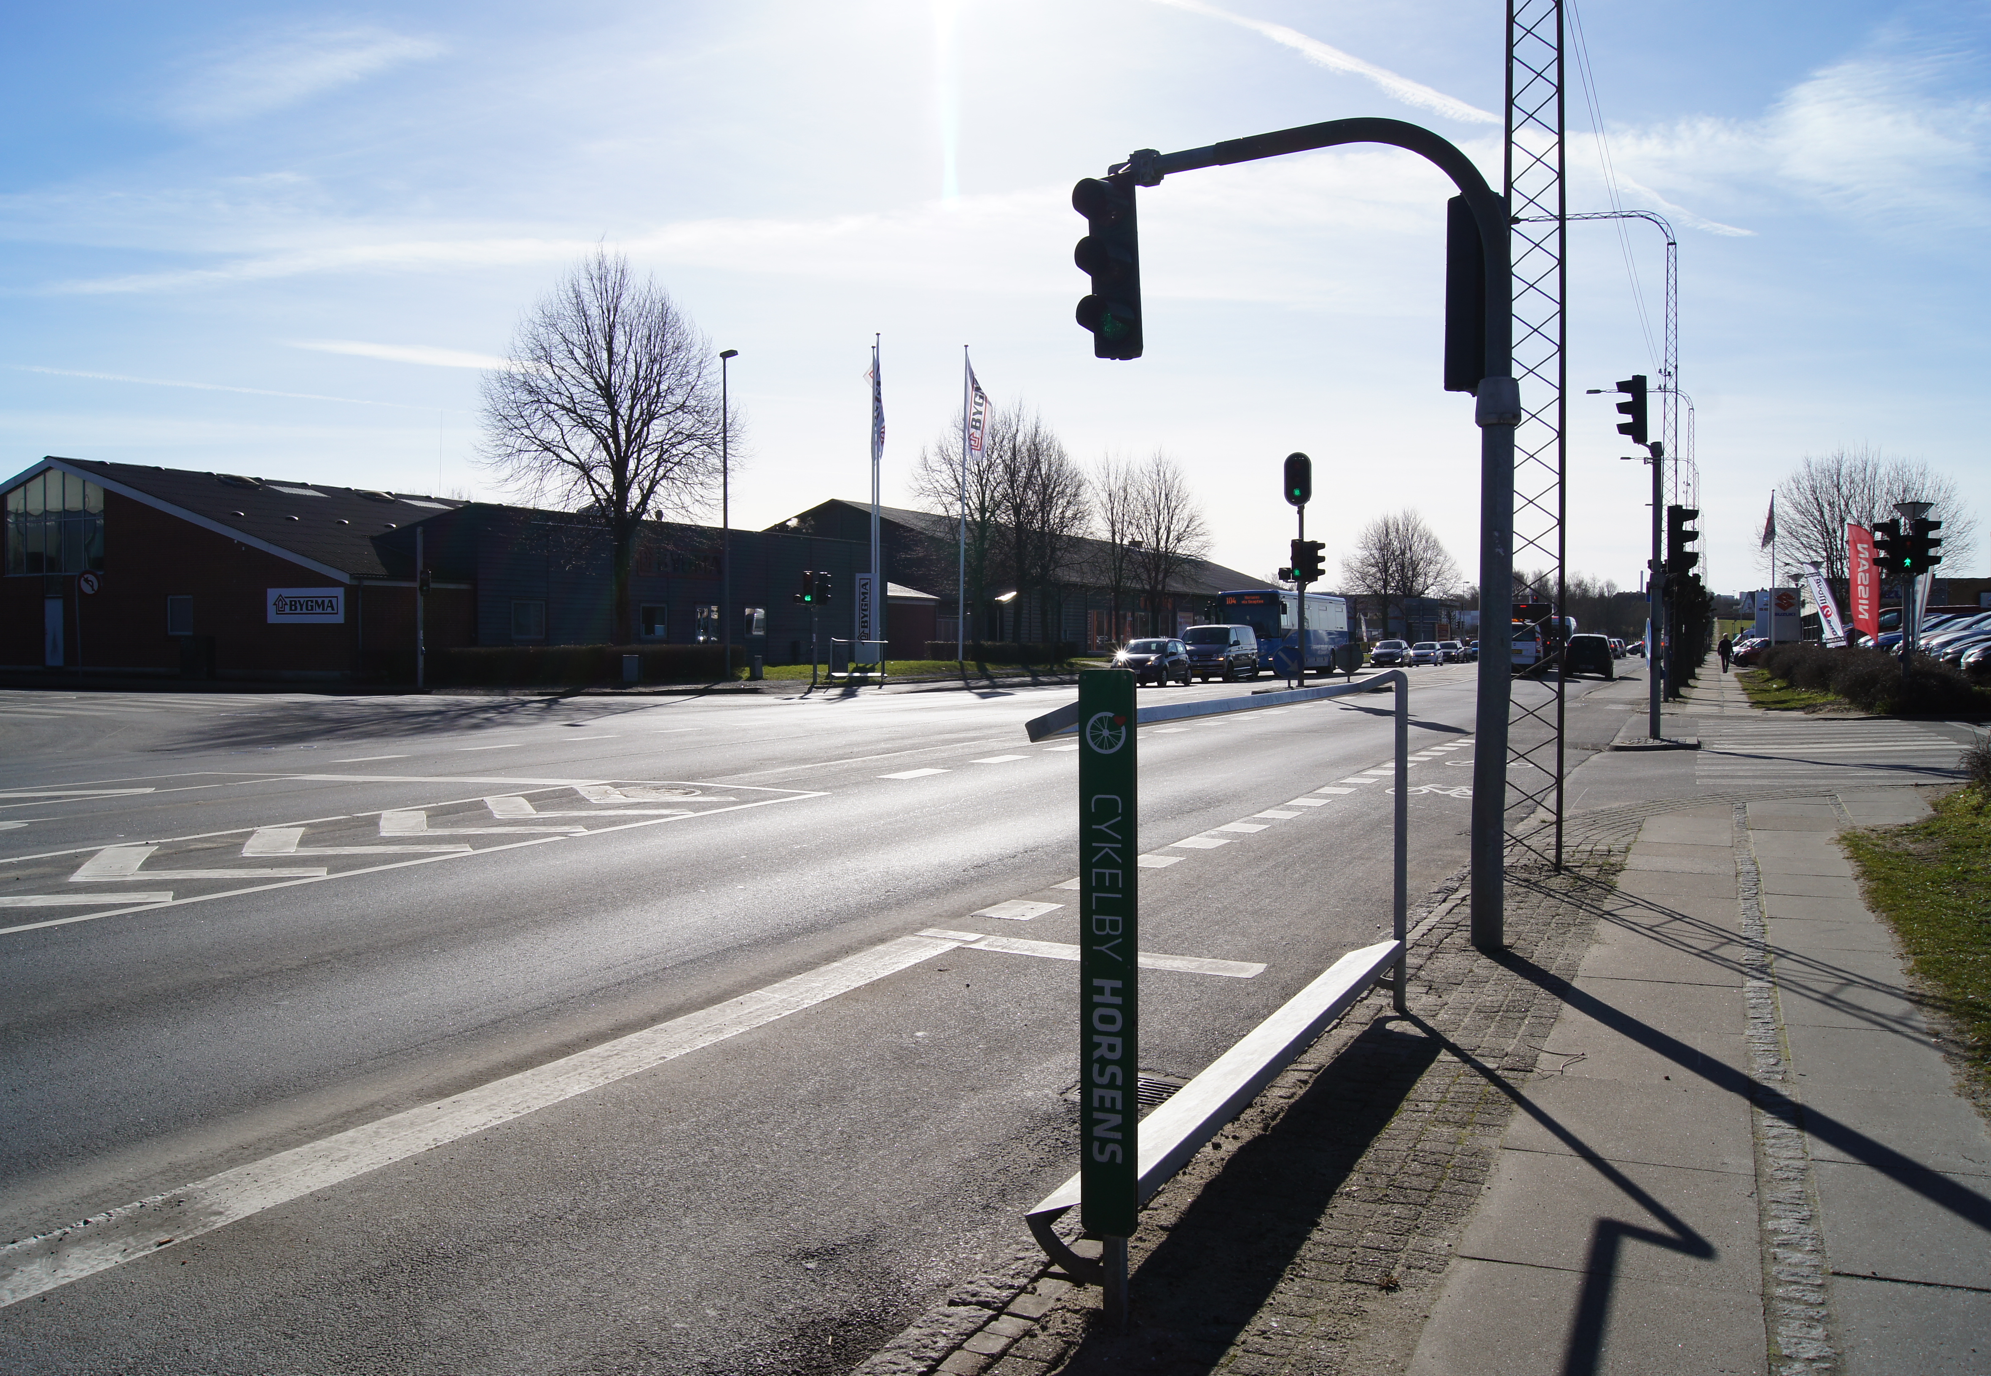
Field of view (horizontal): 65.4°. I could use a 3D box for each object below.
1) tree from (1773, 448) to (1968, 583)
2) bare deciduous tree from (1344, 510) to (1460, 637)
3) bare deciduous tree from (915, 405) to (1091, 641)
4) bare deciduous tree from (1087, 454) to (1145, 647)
[{"bbox_3d":[32.624,-5.140,58.000,7.800,7.900,7.600,1,2,25],"label":"tree"},{"bbox_3d":[30.358,-7.861,116.000,8.600,10.800,8.400,1,2,25],"label":"bare deciduous tree"},{"bbox_3d":[0.150,-5.815,57.500,6.600,9.700,6.600,0,2,0],"label":"bare deciduous tree"},{"bbox_3d":[5.748,-6.249,74.000,3.000,9.800,3.000,0,2,0],"label":"bare deciduous tree"}]

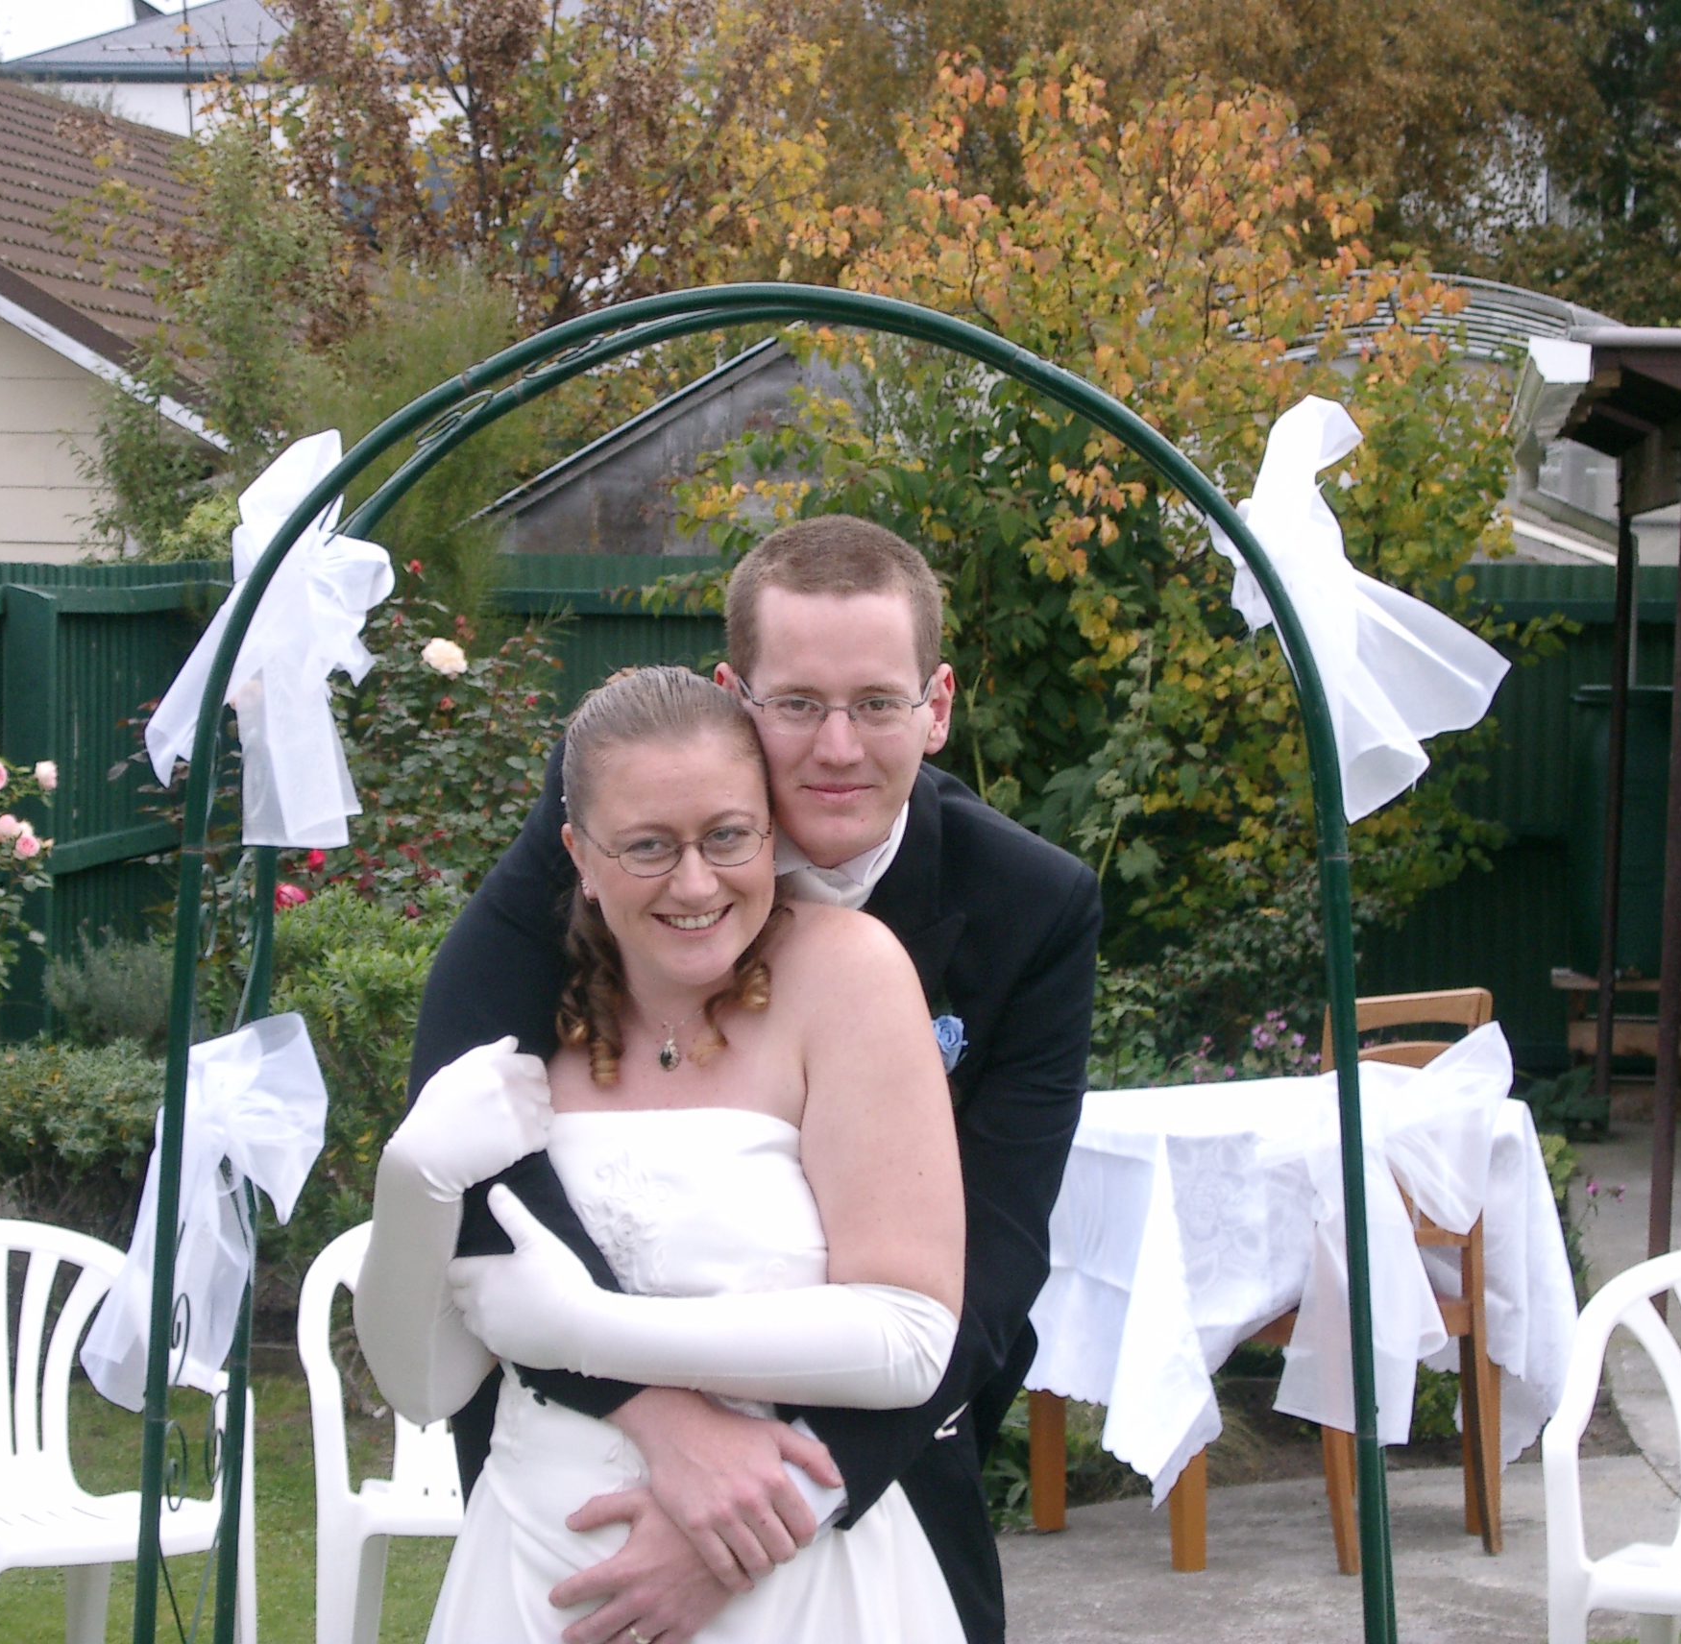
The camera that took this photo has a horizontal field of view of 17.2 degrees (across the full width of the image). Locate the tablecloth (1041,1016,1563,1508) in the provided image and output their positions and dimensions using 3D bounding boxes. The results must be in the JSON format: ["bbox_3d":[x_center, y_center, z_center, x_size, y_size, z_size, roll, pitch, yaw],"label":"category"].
[{"bbox_3d":[0.735,0.800,9.631,0.900,0.610,0.800,-1,2,-34],"label":"tablecloth"}]

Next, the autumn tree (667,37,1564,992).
[{"bbox_3d":[0.730,-0.471,15.293,2.350,3.040,2.200,0,2,0],"label":"autumn tree"}]

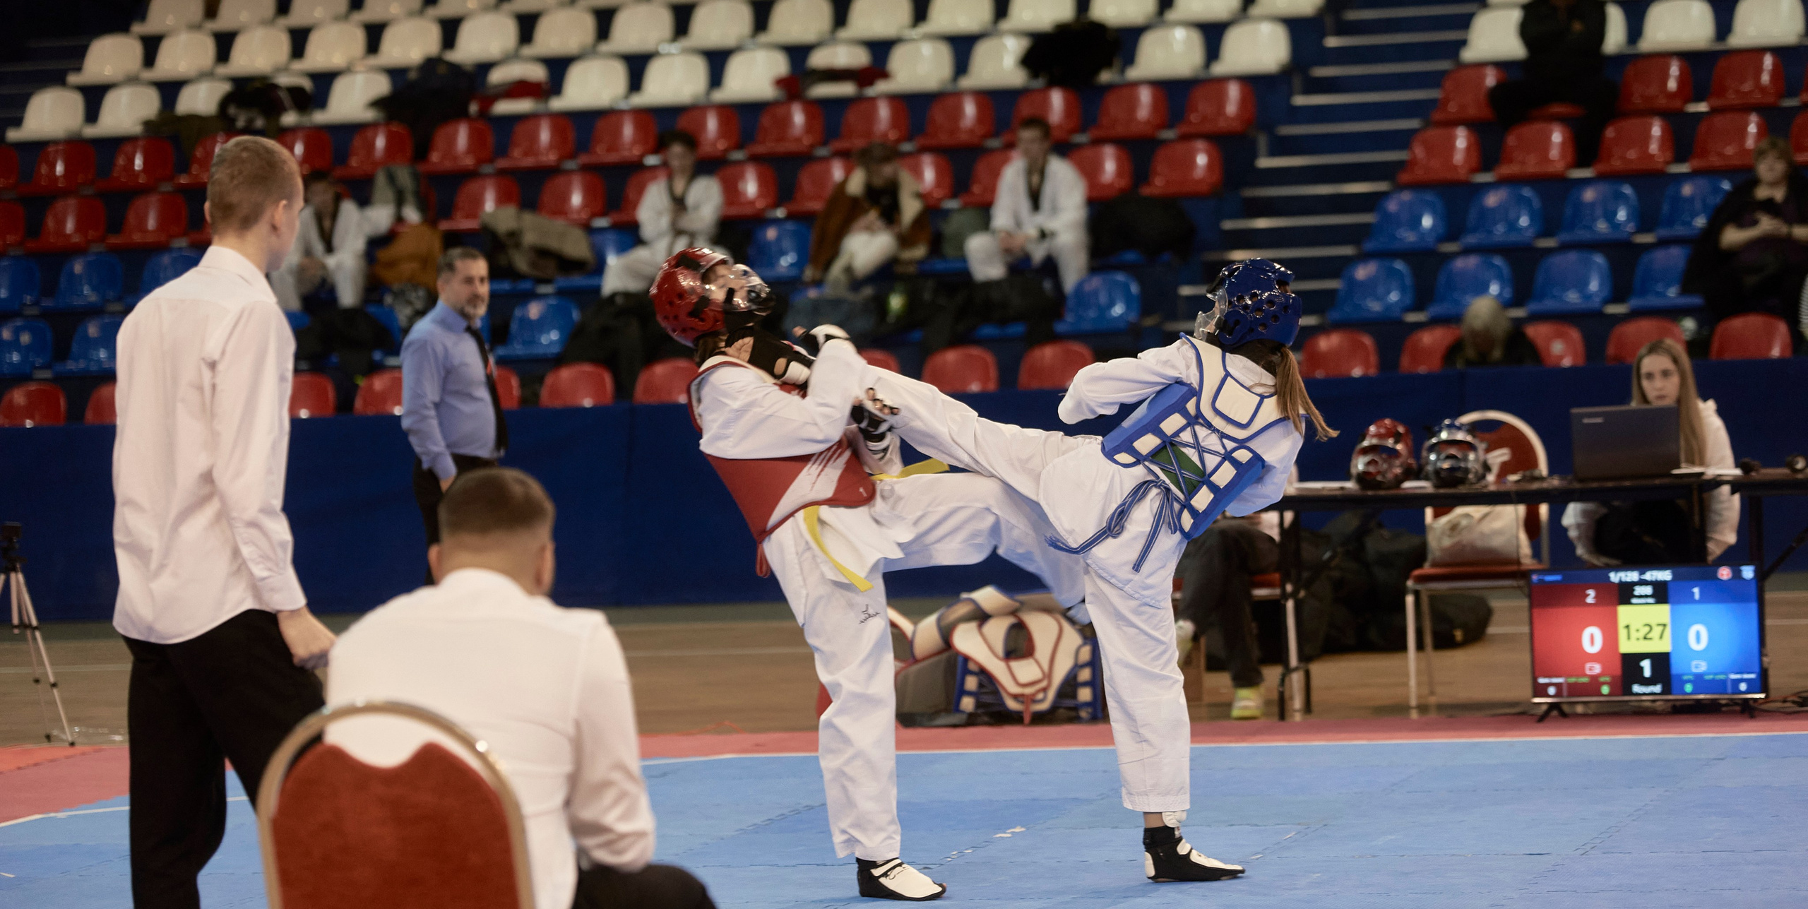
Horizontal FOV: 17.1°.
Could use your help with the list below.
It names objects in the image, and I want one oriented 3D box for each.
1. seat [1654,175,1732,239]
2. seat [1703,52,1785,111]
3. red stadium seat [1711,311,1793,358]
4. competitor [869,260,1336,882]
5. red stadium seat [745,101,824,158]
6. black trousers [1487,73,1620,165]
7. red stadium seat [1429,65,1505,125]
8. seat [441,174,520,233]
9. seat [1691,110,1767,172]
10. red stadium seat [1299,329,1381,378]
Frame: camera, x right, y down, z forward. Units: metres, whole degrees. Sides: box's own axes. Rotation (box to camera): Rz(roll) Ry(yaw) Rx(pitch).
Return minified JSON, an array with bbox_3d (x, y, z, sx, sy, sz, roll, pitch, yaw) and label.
[{"bbox_3d":[3.767,-1.176,28.727,0.400,0.295,0.380,-2,2,18],"label":"seat"},{"bbox_3d":[4.563,-2.027,32.711,0.410,0.330,0.400,-2,2,16],"label":"seat"},{"bbox_3d":[3.759,-0.471,26.805,0.365,0.295,0.350,-2,2,16],"label":"red stadium seat"},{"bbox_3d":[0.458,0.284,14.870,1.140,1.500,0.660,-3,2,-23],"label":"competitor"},{"bbox_3d":[-0.636,-1.729,32.092,0.400,0.295,0.380,-2,2,18],"label":"red stadium seat"},{"bbox_3d":[3.267,-1.648,30.271,0.620,0.540,0.600,-2,2,16],"label":"black trousers"},{"bbox_3d":[3.169,-2.006,33.674,0.390,0.320,0.372,-2,2,16],"label":"red stadium seat"},{"bbox_3d":[-2.414,-1.426,34.223,0.390,0.320,0.372,-2,2,16],"label":"seat"},{"bbox_3d":[4.026,-1.517,29.457,0.365,0.295,0.350,-2,2,16],"label":"seat"},{"bbox_3d":[1.986,-0.420,27.944,0.400,0.300,0.360,-2,2,18],"label":"red stadium seat"}]

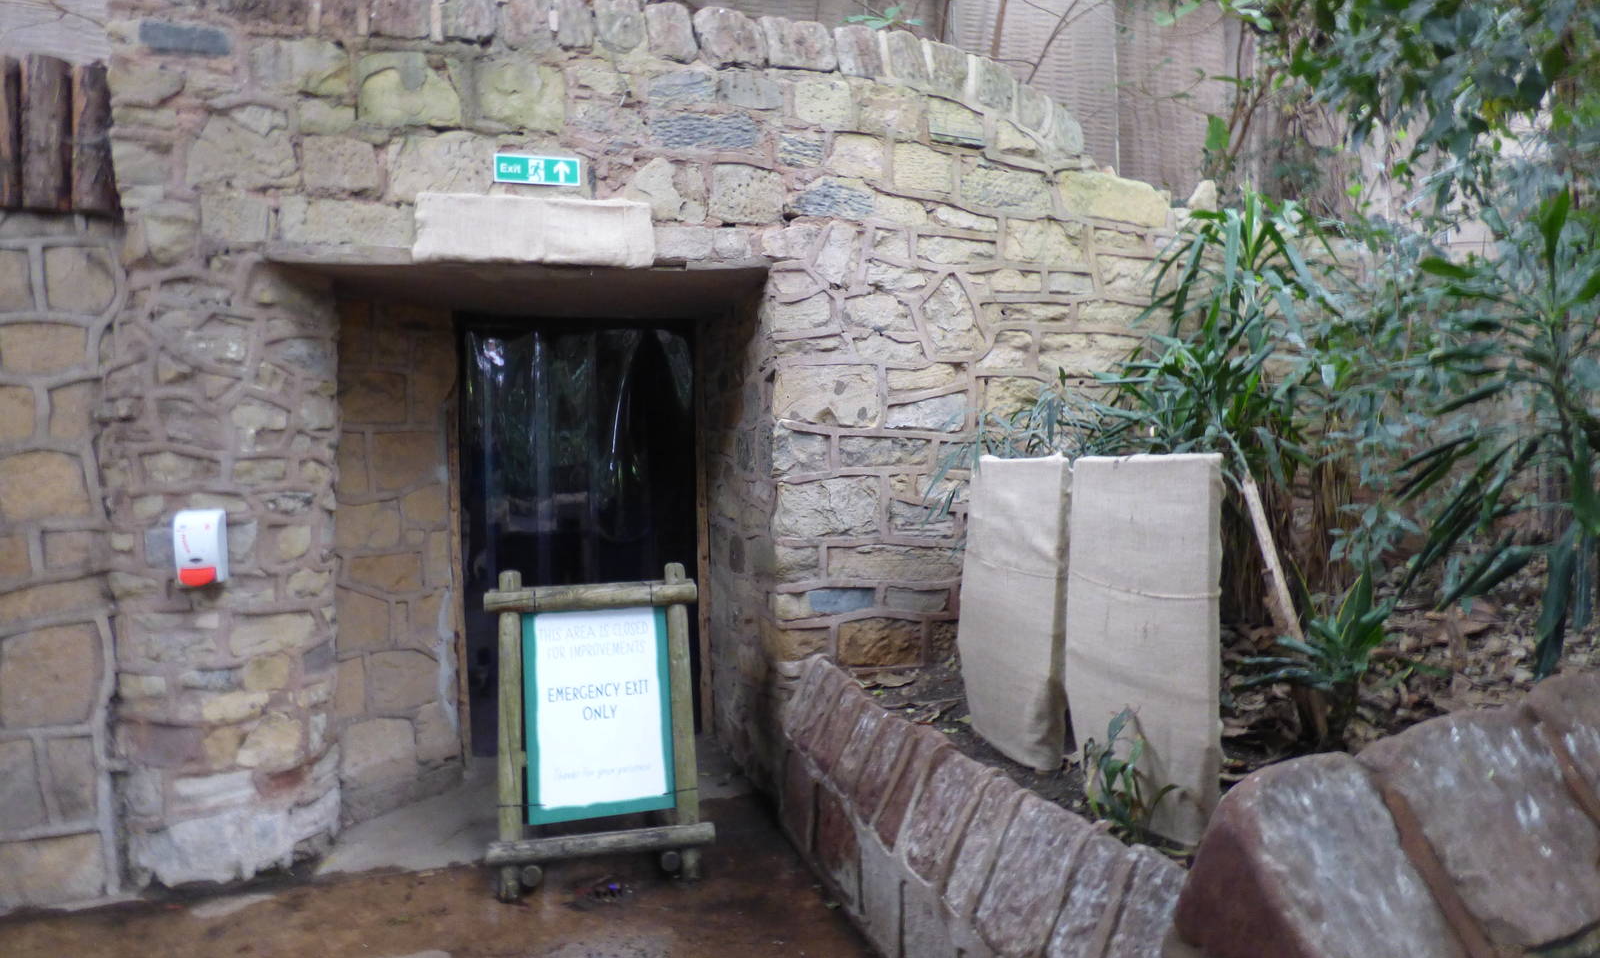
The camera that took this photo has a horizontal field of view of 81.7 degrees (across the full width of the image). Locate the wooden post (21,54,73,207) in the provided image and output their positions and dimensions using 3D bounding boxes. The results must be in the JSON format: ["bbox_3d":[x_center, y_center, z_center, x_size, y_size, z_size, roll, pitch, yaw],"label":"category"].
[{"bbox_3d":[-2.306,-1.058,2.830,0.120,0.470,0.120,-2,1,-18],"label":"wooden post"}]

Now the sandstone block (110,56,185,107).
[{"bbox_3d":[-2.169,-1.305,3.128,0.217,0.159,0.180,-1,1,-14],"label":"sandstone block"}]

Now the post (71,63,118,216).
[{"bbox_3d":[-2.151,-1.035,2.820,0.115,0.460,0.115,-1,2,-17],"label":"post"}]

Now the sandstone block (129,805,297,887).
[{"bbox_3d":[-1.964,1.218,3.154,0.496,0.223,0.160,-1,1,-12],"label":"sandstone block"}]

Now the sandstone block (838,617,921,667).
[{"bbox_3d":[0.303,0.645,3.729,0.337,0.178,0.130,-1,1,-12],"label":"sandstone block"}]

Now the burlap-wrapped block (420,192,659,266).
[{"bbox_3d":[-0.942,-0.879,3.304,0.806,0.210,0.080,-1,1,-14],"label":"burlap-wrapped block"}]

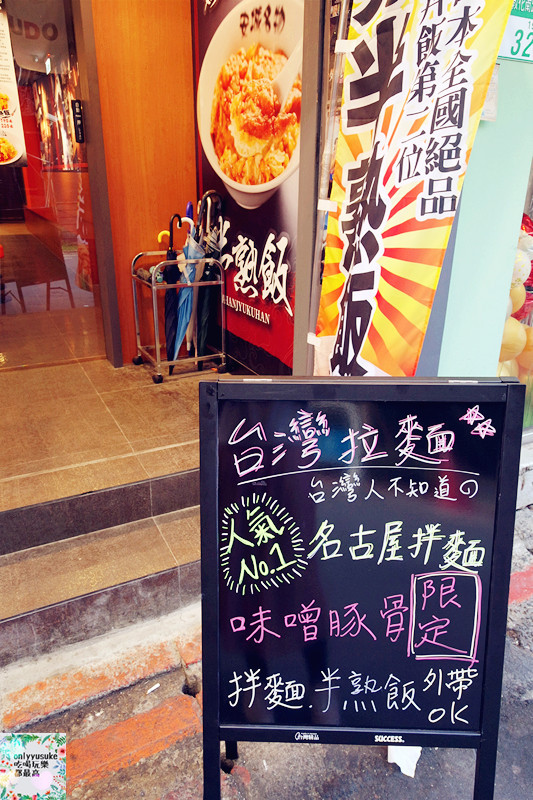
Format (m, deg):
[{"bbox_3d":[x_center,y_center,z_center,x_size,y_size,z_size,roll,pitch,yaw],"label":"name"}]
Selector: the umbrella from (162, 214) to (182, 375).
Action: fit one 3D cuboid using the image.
[{"bbox_3d":[-0.500,-0.543,2.862,0.100,0.858,0.085,5,21,-2],"label":"umbrella"}]

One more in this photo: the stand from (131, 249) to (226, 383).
[{"bbox_3d":[-0.497,-0.488,3.014,0.409,0.644,0.413,-10,24,-27],"label":"stand"}]

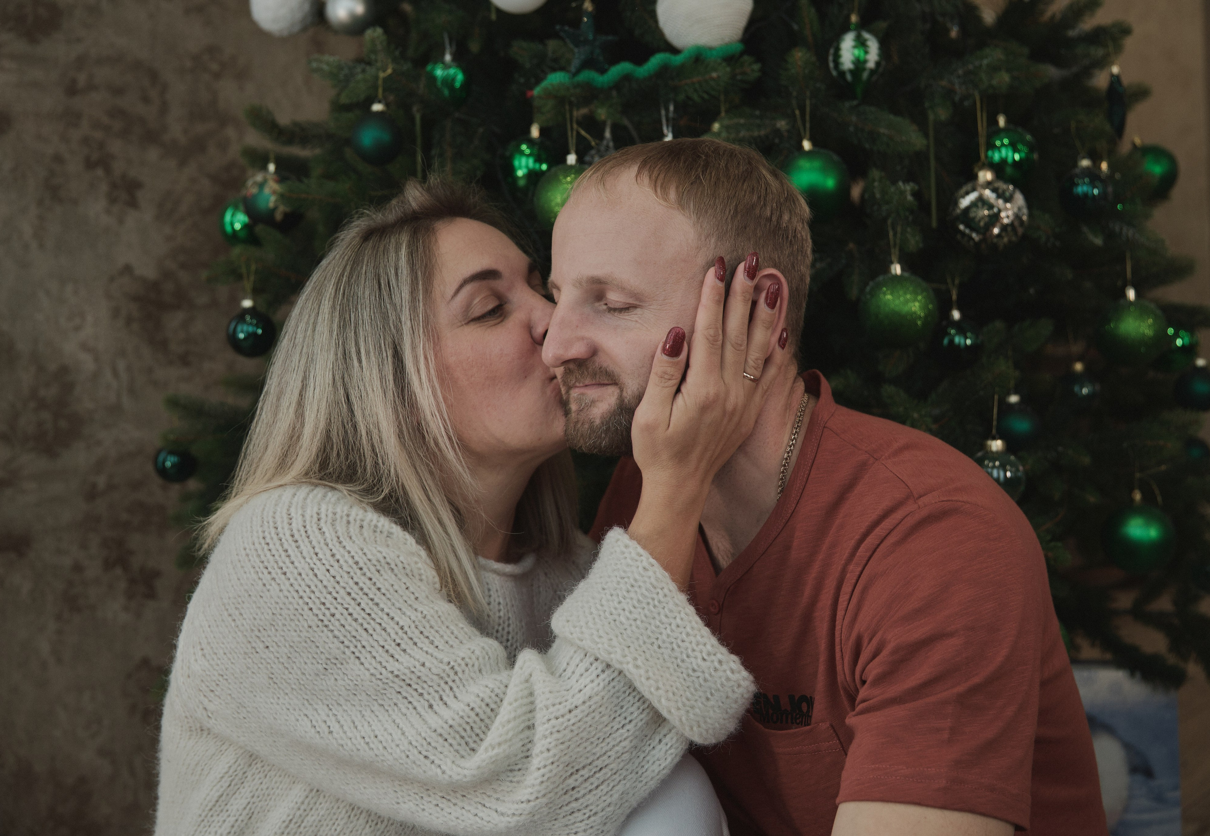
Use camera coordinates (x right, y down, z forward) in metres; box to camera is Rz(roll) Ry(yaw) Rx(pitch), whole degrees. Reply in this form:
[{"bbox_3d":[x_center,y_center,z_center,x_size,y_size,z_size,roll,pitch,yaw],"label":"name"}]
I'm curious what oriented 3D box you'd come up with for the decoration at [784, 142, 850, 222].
[{"bbox_3d":[0.237,-0.268,1.500,0.081,0.092,0.081,-5,-2,0],"label":"decoration"}]

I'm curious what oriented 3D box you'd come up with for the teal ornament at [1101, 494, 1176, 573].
[{"bbox_3d":[0.601,0.127,1.490,0.083,0.093,0.083,-2,-1,0],"label":"teal ornament"}]

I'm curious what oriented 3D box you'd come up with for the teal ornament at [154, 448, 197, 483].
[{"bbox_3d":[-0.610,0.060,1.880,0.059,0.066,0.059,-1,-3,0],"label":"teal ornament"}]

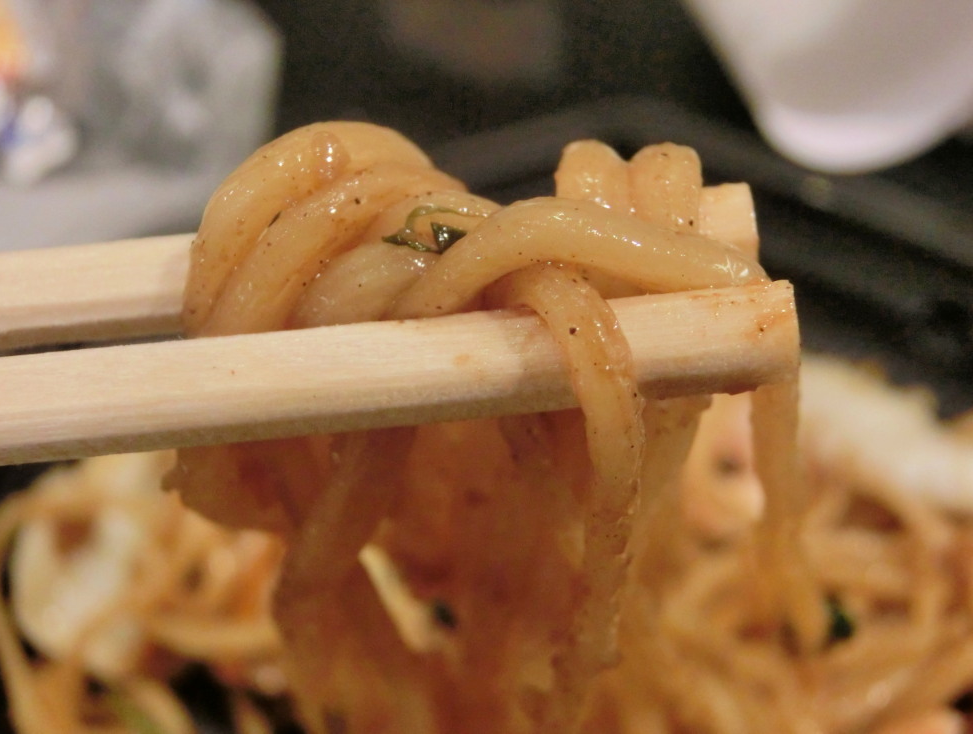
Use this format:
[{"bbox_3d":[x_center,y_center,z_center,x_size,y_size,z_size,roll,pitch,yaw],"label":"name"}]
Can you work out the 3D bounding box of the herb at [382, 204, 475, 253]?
[{"bbox_3d":[-0.004,-0.009,0.068,0.006,0.002,0.003,0,26,0],"label":"herb"}]

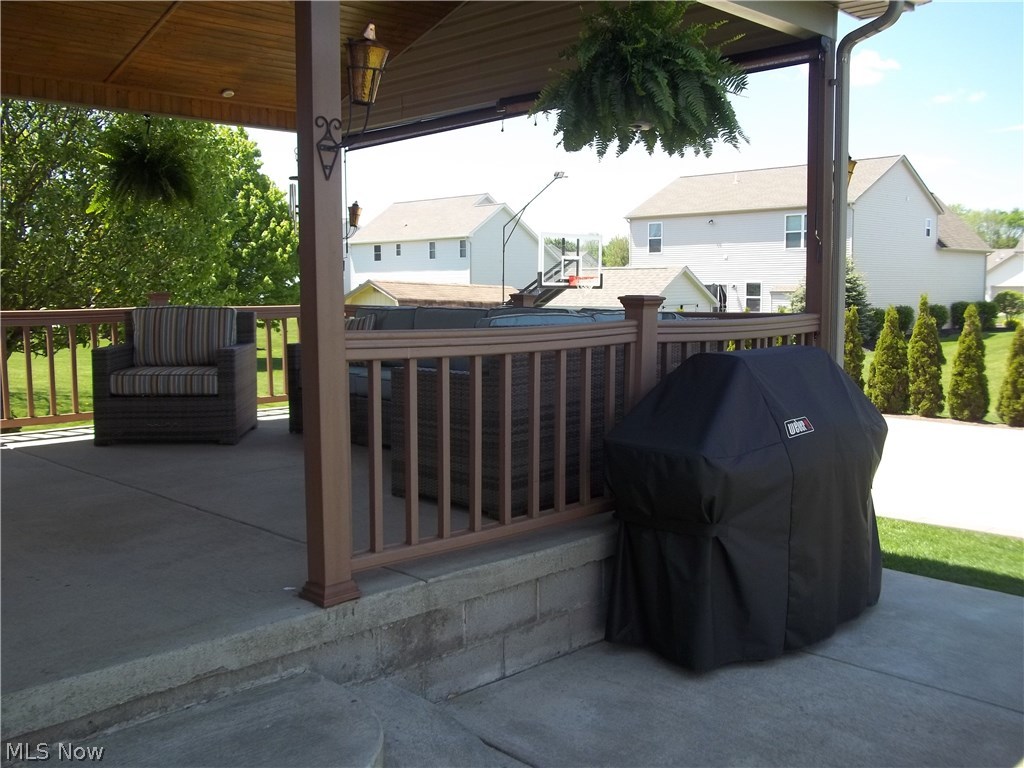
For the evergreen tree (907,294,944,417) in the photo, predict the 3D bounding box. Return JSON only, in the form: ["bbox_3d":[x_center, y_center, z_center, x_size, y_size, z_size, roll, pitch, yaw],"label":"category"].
[{"bbox_3d":[7.402,-0.515,16.861,0.681,2.149,0.681,-6,7,-45],"label":"evergreen tree"}]

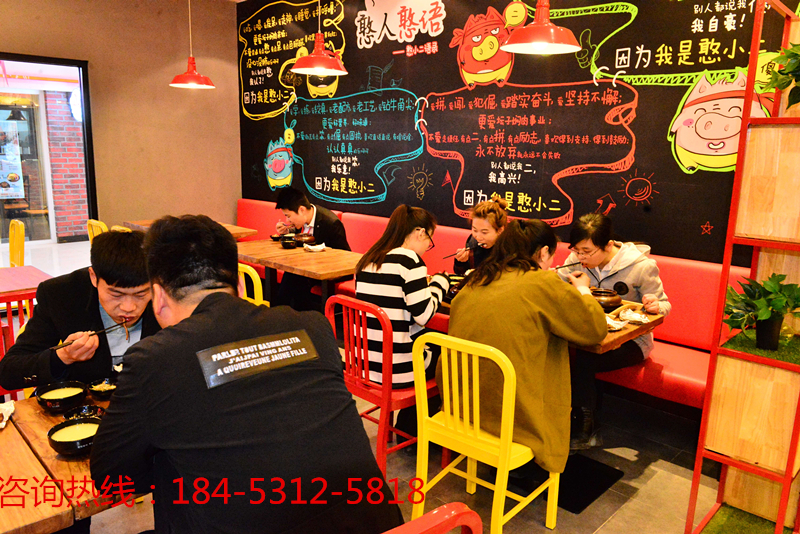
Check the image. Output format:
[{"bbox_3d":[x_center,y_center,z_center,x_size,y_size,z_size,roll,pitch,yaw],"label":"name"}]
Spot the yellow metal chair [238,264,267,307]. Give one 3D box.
[{"bbox_3d":[-0.774,0.367,3.538,0.420,0.860,0.480,12,15,41],"label":"yellow metal chair"}]

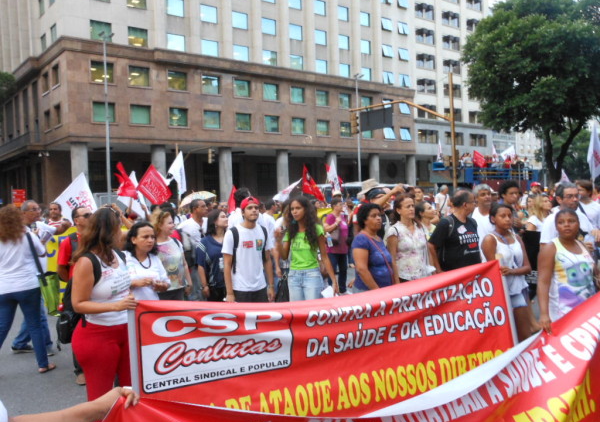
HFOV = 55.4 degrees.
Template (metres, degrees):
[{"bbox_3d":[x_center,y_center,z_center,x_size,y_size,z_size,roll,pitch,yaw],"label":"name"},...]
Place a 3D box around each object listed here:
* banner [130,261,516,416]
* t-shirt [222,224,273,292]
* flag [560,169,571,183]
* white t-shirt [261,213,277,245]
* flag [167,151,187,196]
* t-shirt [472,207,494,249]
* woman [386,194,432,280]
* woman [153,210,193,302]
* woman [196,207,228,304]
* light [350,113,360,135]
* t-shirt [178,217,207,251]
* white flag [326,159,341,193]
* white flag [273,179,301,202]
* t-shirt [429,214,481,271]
[{"bbox_3d":[0.279,0.861,3.876,2.650,0.820,0.200,-4,-4,-20],"label":"banner"},{"bbox_3d":[-0.514,0.465,5.600,0.490,0.670,0.270,-2,1,-5],"label":"t-shirt"},{"bbox_3d":[6.511,-0.747,14.000,0.420,0.600,0.140,-1,1,11],"label":"flag"},{"bbox_3d":[-0.410,0.349,7.325,0.290,0.680,0.480,0,3,-10],"label":"white t-shirt"},{"bbox_3d":[-3.131,-0.951,14.500,0.520,1.150,0.400,-2,1,-18],"label":"flag"},{"bbox_3d":[2.104,0.297,6.522,0.520,0.680,0.290,0,3,-5],"label":"t-shirt"},{"bbox_3d":[1.058,0.662,5.517,0.460,1.642,0.330,-2,1,-23],"label":"woman"},{"bbox_3d":[-1.248,0.770,5.643,0.460,1.580,0.320,-1,3,-28],"label":"woman"},{"bbox_3d":[-0.874,0.752,6.016,0.320,1.557,0.470,-1,2,41],"label":"woman"},{"bbox_3d":[2.707,-4.283,28.000,0.380,1.050,0.350,-3,2,-38],"label":"light"},{"bbox_3d":[-1.274,0.407,6.750,0.300,0.680,0.460,-1,1,18],"label":"t-shirt"},{"bbox_3d":[1.083,-1.148,18.500,0.480,1.100,0.350,-2,1,-18],"label":"white flag"},{"bbox_3d":[-0.271,-0.412,11.493,0.580,0.480,0.220,0,3,0],"label":"white flag"},{"bbox_3d":[1.468,0.354,5.400,0.520,0.700,0.330,-3,2,-38],"label":"t-shirt"}]

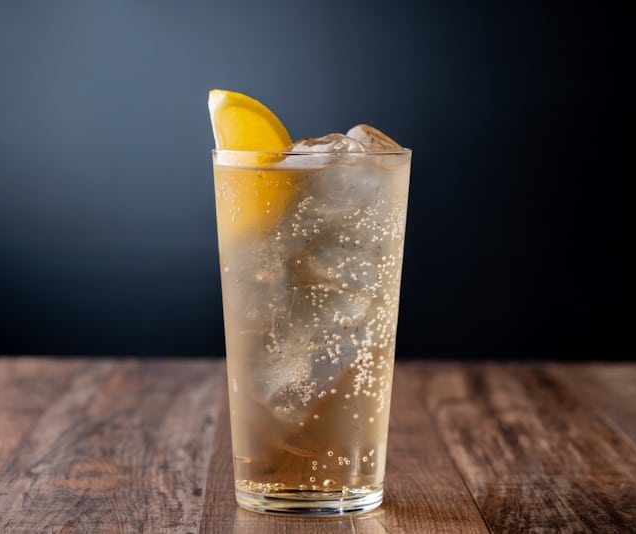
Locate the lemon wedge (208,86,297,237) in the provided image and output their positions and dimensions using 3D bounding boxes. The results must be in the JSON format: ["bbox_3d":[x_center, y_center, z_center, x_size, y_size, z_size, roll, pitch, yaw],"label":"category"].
[{"bbox_3d":[-0.026,-0.041,0.884,0.032,0.059,0.023,-8,4,0],"label":"lemon wedge"}]

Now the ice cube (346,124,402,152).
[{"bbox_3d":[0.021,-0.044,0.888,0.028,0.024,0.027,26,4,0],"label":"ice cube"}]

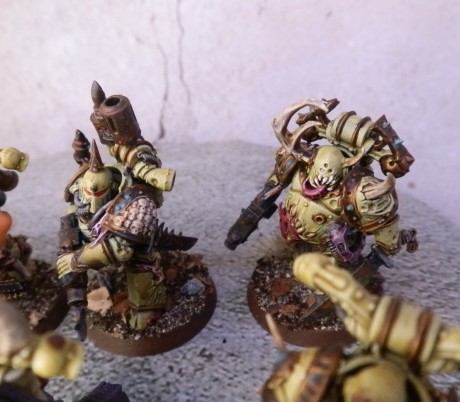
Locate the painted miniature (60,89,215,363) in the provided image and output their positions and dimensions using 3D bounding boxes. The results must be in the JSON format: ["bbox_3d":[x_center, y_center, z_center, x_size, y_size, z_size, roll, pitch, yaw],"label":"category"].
[{"bbox_3d":[-0.018,0.002,0.073,0.026,0.043,0.026,12,39,27],"label":"painted miniature"}]

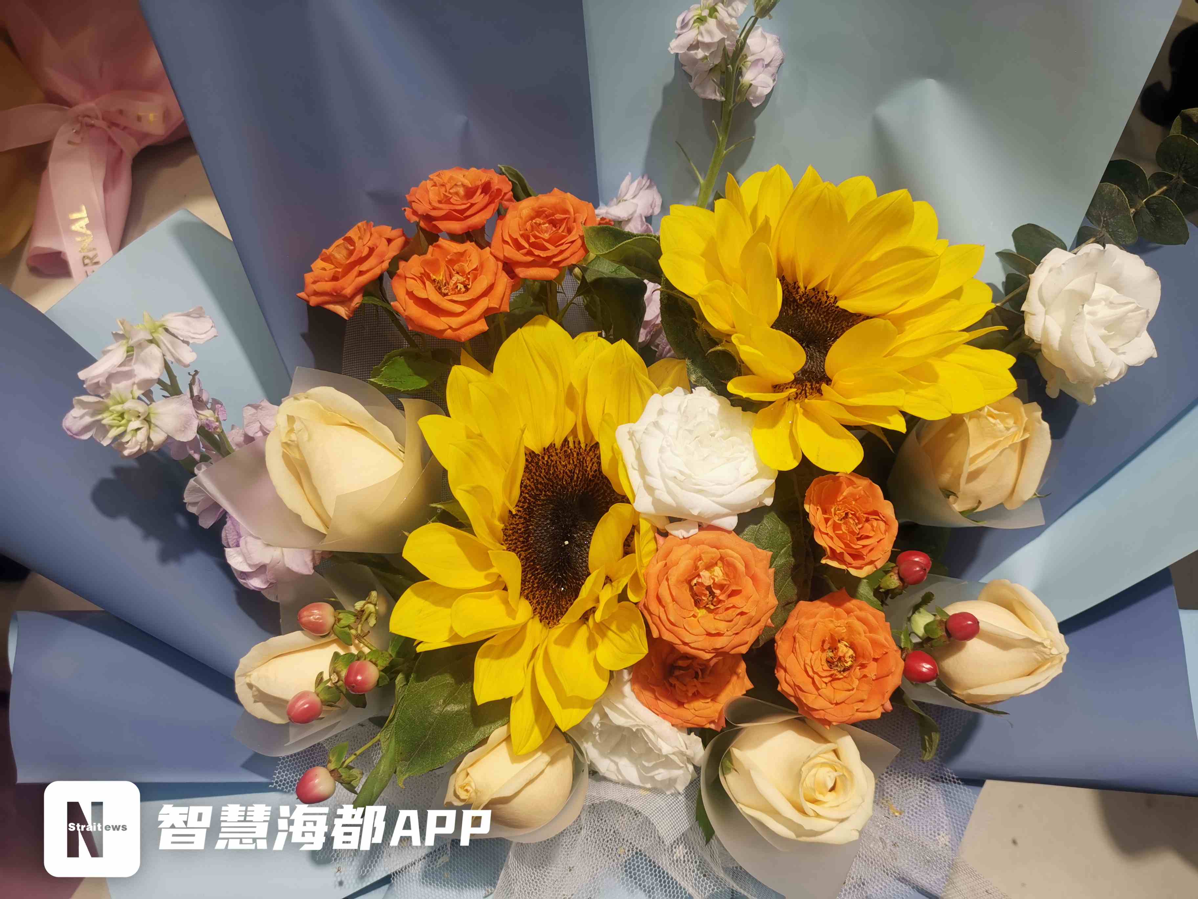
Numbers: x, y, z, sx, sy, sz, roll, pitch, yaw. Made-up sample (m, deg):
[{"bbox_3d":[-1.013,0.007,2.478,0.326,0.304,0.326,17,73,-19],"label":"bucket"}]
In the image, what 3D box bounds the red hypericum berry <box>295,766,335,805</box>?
[{"bbox_3d":[-0.111,0.131,0.365,0.015,0.013,0.013,-28,91,-27],"label":"red hypericum berry"}]

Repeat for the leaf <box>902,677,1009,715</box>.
[{"bbox_3d":[0.155,0.107,0.405,0.047,0.010,0.008,20,74,-6],"label":"leaf"}]

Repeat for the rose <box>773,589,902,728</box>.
[{"bbox_3d":[0.092,0.080,0.357,0.048,0.034,0.050,0,75,10],"label":"rose"}]

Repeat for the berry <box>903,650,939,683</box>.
[{"bbox_3d":[0.133,0.089,0.385,0.015,0.013,0.013,31,90,29],"label":"berry"}]

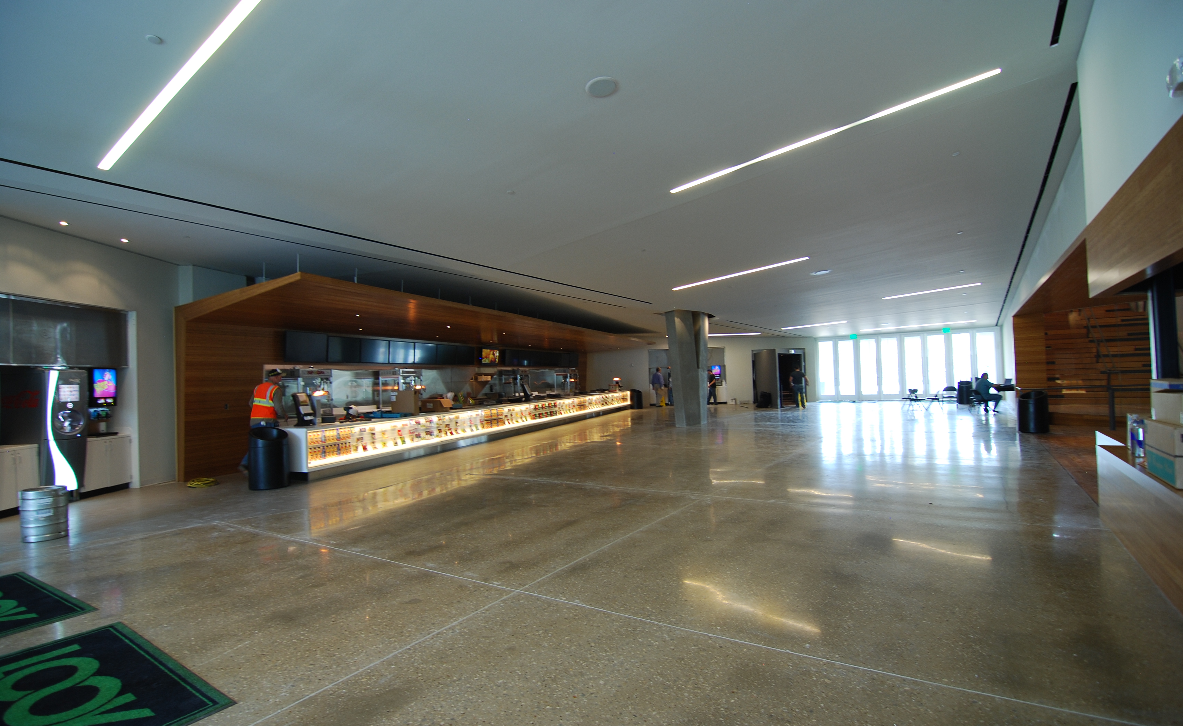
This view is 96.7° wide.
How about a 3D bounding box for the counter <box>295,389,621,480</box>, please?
[{"bbox_3d":[-1.766,1.579,15.623,0.900,0.885,15.739,-2,-2,23],"label":"counter"}]

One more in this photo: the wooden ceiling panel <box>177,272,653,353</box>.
[{"bbox_3d":[-1.908,-0.847,15.979,4.200,0.360,18.200,-2,-2,22],"label":"wooden ceiling panel"}]

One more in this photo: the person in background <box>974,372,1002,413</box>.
[{"bbox_3d":[12.806,0.947,17.000,0.800,1.280,0.520,-3,-2,36],"label":"person in background"}]

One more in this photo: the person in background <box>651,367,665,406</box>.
[{"bbox_3d":[3.083,1.119,24.302,0.420,1.820,0.550,-1,-2,-35],"label":"person in background"}]

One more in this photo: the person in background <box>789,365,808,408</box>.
[{"bbox_3d":[8.457,0.974,21.500,0.620,1.740,0.380,-2,-2,18],"label":"person in background"}]

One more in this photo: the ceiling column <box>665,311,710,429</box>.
[{"bbox_3d":[2.950,0.153,16.000,1.400,3.450,1.150,-2,-2,10],"label":"ceiling column"}]

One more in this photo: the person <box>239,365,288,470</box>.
[{"bbox_3d":[-5.867,1.029,9.451,0.580,1.850,0.680,-2,-2,12],"label":"person"}]

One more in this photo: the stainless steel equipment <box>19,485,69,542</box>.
[{"bbox_3d":[-5.982,1.644,5.755,0.395,0.526,0.395,-3,-2,44],"label":"stainless steel equipment"}]

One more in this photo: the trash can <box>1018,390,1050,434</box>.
[{"bbox_3d":[9.947,1.101,11.837,0.500,0.890,0.500,-2,-2,-13],"label":"trash can"}]

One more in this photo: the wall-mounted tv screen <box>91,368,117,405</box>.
[{"bbox_3d":[-7.570,0.366,8.180,0.120,0.550,0.420,-2,-1,-2],"label":"wall-mounted tv screen"}]

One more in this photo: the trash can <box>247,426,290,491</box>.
[{"bbox_3d":[-5.034,1.480,8.219,0.520,0.910,0.520,-3,-2,40],"label":"trash can"}]

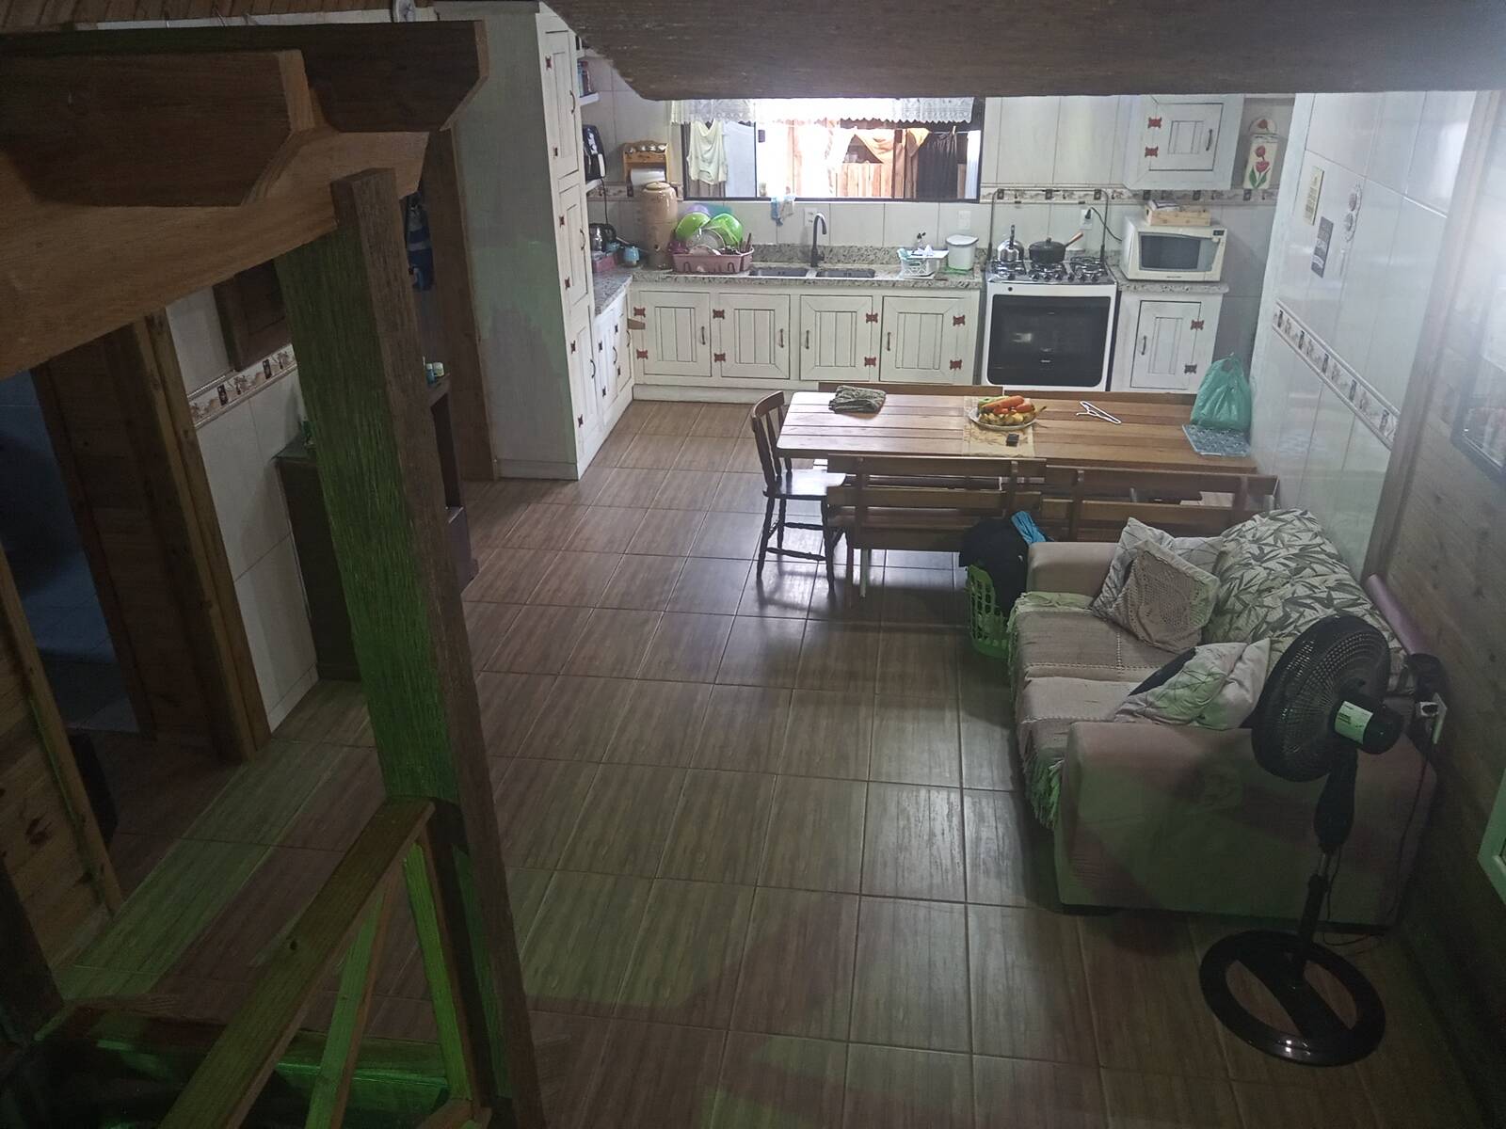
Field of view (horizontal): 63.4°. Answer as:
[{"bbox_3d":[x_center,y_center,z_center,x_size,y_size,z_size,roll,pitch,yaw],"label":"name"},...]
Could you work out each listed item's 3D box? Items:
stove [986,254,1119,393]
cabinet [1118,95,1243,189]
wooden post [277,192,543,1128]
[{"bbox_3d":[1.857,-1.478,7.881,0.785,0.865,0.640,3,26,7],"label":"stove"},{"bbox_3d":[2.627,-2.619,7.438,0.595,0.592,0.280,3,25,7],"label":"cabinet"},{"bbox_3d":[-0.571,0.412,2.189,0.138,2.136,0.148,2,24,8],"label":"wooden post"}]

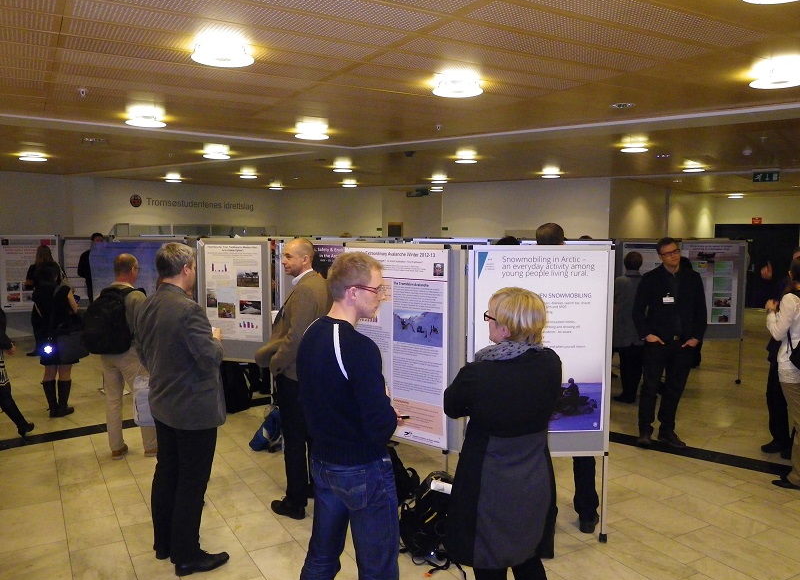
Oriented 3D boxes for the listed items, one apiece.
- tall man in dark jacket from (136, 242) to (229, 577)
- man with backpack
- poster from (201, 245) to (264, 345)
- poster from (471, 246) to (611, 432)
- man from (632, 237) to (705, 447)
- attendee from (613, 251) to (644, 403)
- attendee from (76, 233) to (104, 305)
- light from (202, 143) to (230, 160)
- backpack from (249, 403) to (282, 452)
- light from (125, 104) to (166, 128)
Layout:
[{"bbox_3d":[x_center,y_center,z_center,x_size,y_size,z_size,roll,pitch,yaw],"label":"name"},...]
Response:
[{"bbox_3d":[-1.198,0.632,3.483,0.520,1.760,0.420,4,7,38],"label":"tall man in dark jacket"},{"bbox_3d":[-2.292,0.549,5.378,0.500,1.700,0.500,3,6,25],"label":"man with backpack"},{"bbox_3d":[-1.714,0.030,6.675,0.695,0.990,0.020,2,6,22],"label":"poster"},{"bbox_3d":[0.824,0.310,3.785,0.790,1.080,0.030,0,5,-3],"label":"poster"},{"bbox_3d":[2.408,0.447,5.783,0.650,1.830,0.380,1,5,7],"label":"man"},{"bbox_3d":[2.563,0.408,7.165,0.500,1.660,0.380,-1,5,-17],"label":"attendee"},{"bbox_3d":[-4.230,0.134,9.049,0.520,1.830,0.360,-1,5,-17],"label":"attendee"},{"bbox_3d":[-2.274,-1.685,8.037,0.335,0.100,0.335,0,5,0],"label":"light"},{"bbox_3d":[-1.144,1.171,5.628,0.330,0.400,0.280,2,6,24],"label":"backpack"},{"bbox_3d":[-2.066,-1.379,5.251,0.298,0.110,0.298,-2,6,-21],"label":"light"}]

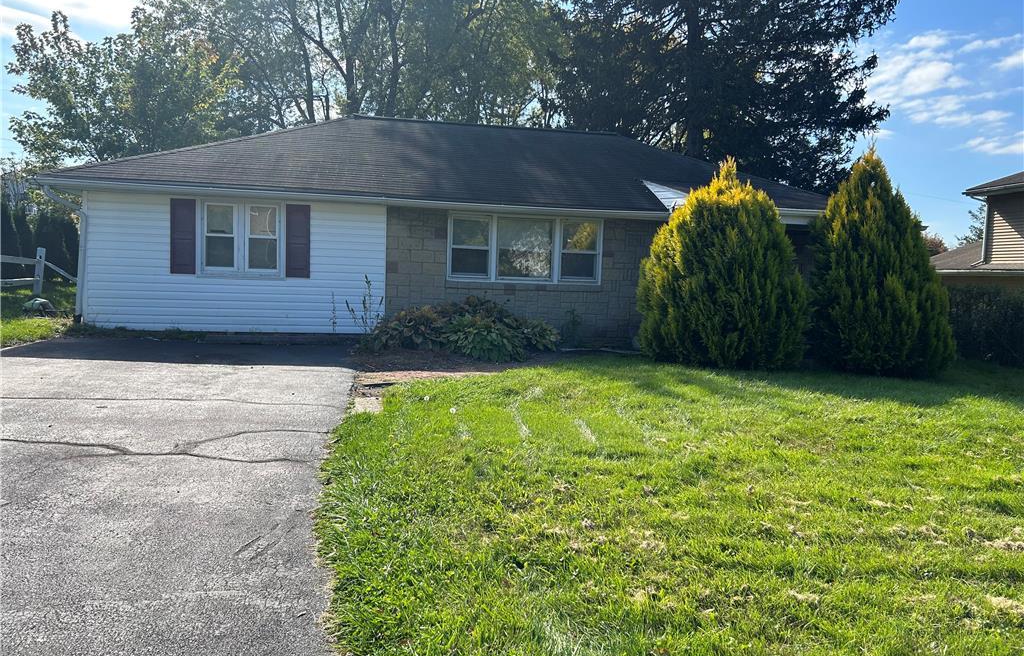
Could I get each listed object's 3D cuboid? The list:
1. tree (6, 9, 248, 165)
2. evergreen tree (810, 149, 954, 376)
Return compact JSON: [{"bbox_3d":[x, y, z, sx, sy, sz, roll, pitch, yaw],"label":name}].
[{"bbox_3d":[-13.090,-5.969,26.144,8.200,9.984,8.200,1,4,-13],"label":"tree"},{"bbox_3d":[5.559,-0.991,11.564,2.250,3.355,2.250,1,4,-13],"label":"evergreen tree"}]

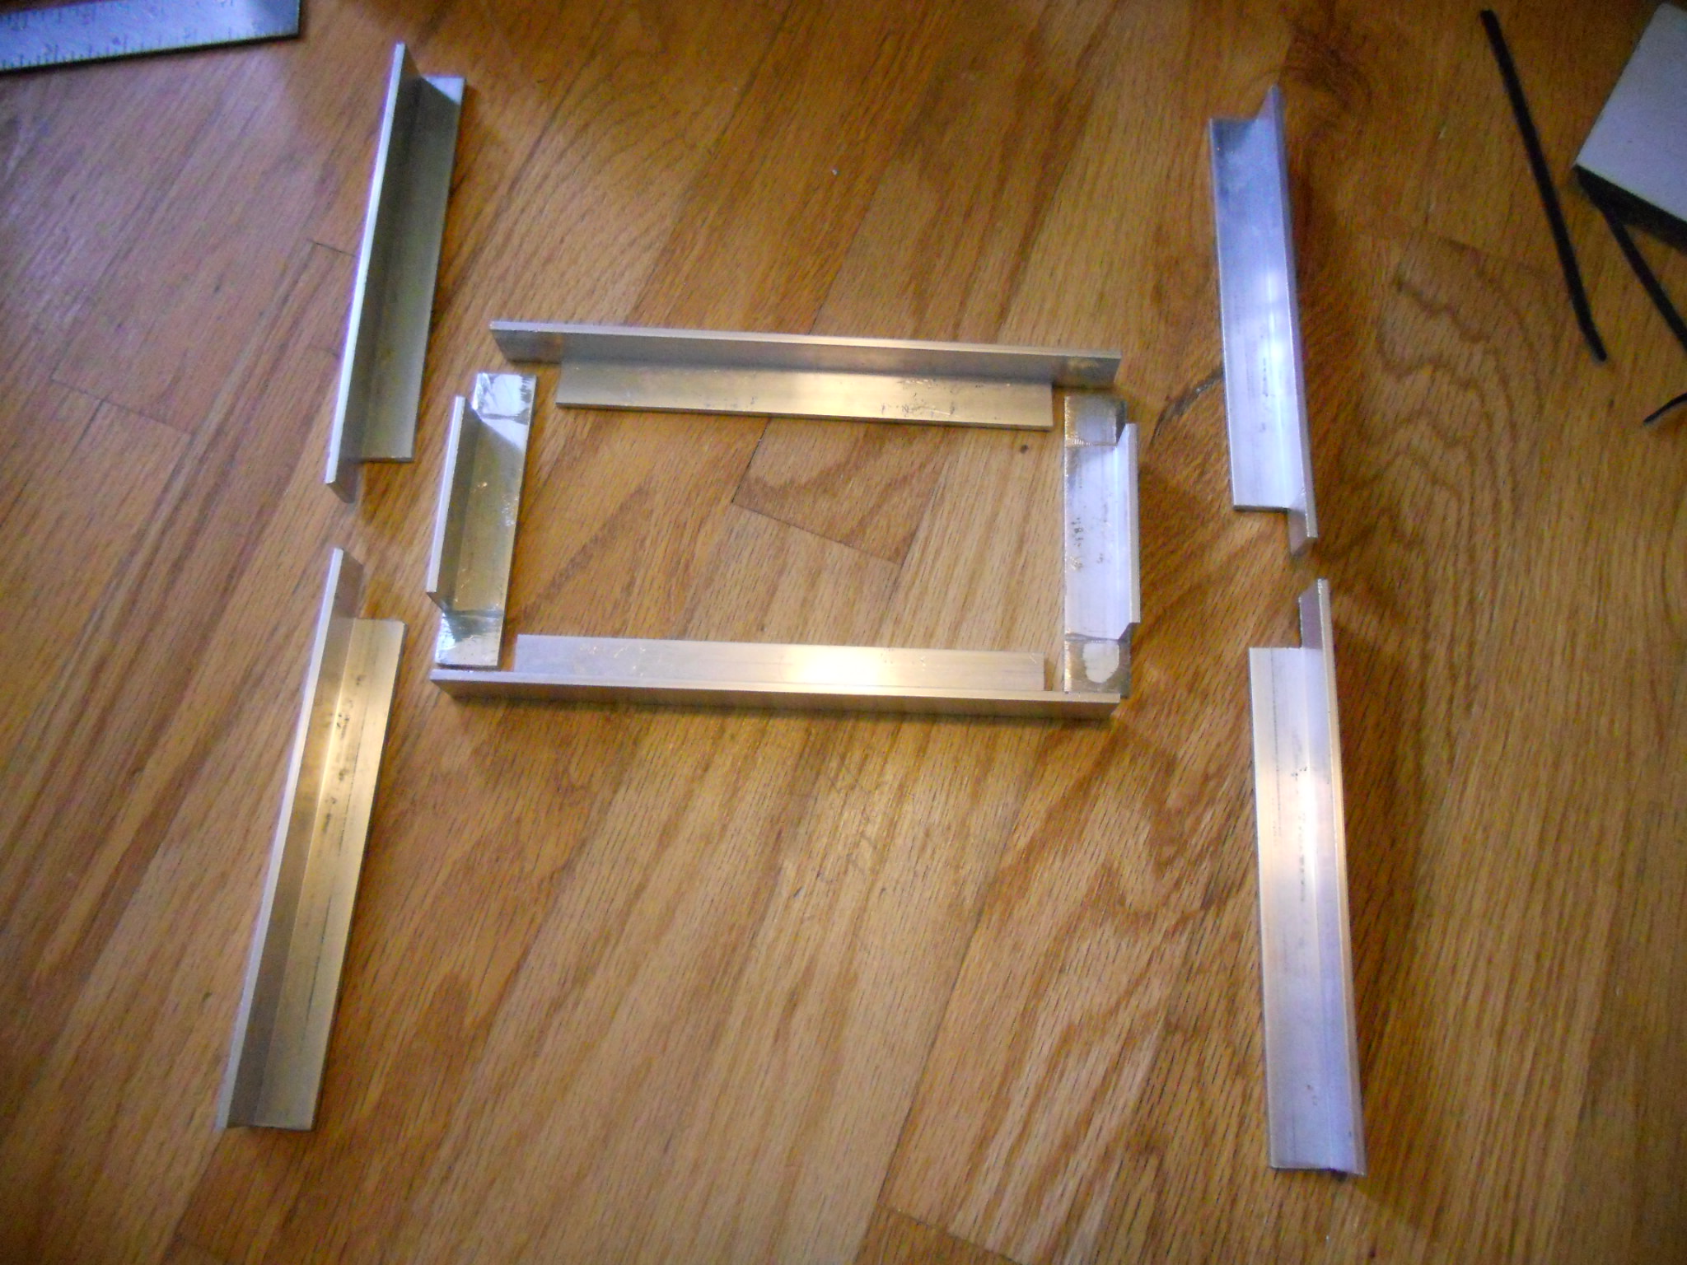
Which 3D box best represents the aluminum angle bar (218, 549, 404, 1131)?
[{"bbox_3d":[-0.150,0.057,0.380,0.019,0.019,0.165,4,74,3],"label":"aluminum angle bar"}]

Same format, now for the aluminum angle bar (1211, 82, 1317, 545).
[{"bbox_3d":[0.133,-0.101,0.418,0.019,0.019,0.158,1,74,2],"label":"aluminum angle bar"}]

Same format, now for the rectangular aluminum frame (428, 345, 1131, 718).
[{"bbox_3d":[-0.017,-0.035,0.403,0.210,0.019,0.117,2,74,3],"label":"rectangular aluminum frame"}]

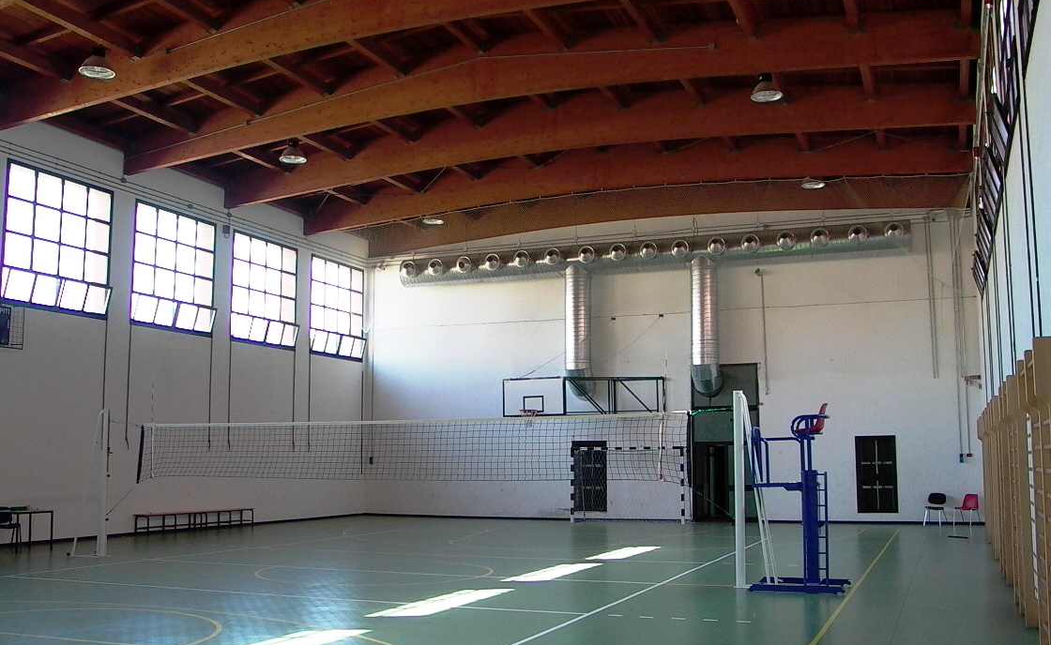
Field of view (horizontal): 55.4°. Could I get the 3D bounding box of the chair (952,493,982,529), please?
[{"bbox_3d":[10.968,4.696,24.886,0.520,0.800,0.500,5,-9,-31],"label":"chair"}]

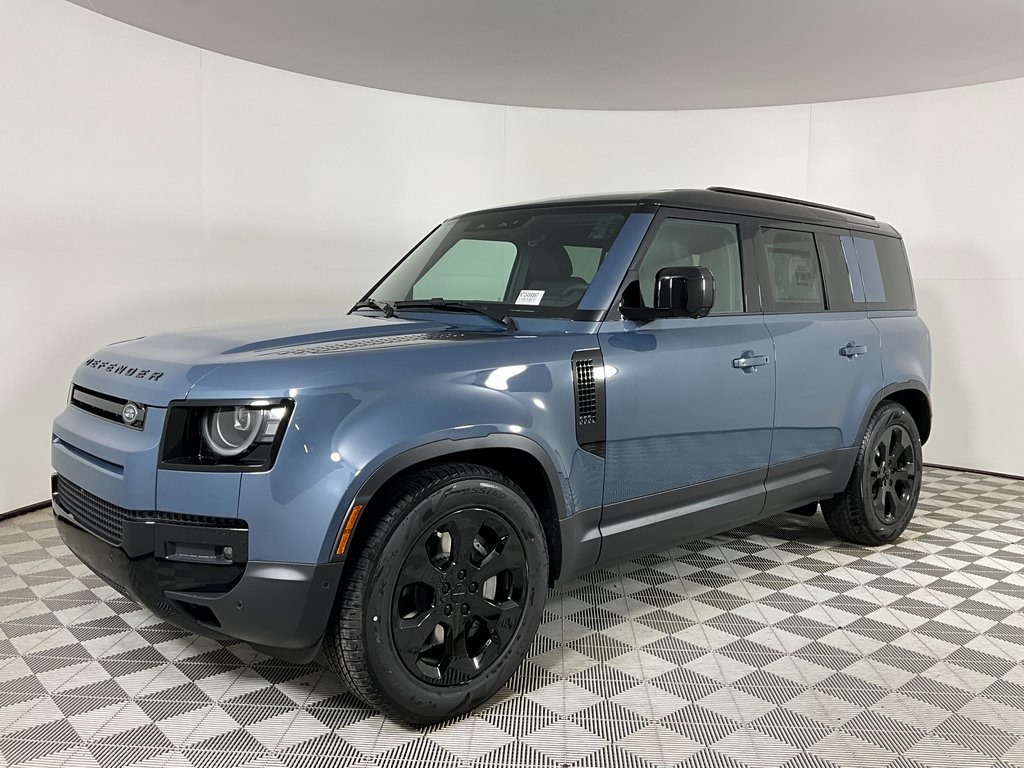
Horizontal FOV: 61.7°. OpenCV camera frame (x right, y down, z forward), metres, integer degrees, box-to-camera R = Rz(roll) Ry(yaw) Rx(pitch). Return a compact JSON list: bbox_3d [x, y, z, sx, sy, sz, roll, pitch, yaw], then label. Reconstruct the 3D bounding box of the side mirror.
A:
[{"bbox_3d":[0.679,-0.356,3.346,0.150,0.200,0.200,-4,8,-42],"label":"side mirror"}]

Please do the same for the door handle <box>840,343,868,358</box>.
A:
[{"bbox_3d":[1.677,-0.159,4.214,0.240,0.060,0.060,-4,8,-42],"label":"door handle"}]

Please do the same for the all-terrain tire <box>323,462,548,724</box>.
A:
[{"bbox_3d":[-0.225,0.640,2.728,0.810,0.810,0.260,-4,8,-42],"label":"all-terrain tire"}]

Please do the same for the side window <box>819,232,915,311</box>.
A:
[{"bbox_3d":[1.920,-0.594,4.627,1.130,0.410,0.110,-4,-6,-42],"label":"side window"}]

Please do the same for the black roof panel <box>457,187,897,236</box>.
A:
[{"bbox_3d":[1.027,-0.921,4.877,2.650,0.170,1.530,-4,8,-42],"label":"black roof panel"}]

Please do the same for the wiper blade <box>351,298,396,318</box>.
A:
[{"bbox_3d":[-0.673,-0.370,4.167,0.090,0.080,0.430,-4,8,-42],"label":"wiper blade"}]

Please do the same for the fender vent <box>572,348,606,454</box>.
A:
[{"bbox_3d":[0.264,0.075,2.984,0.155,0.390,0.050,-4,8,-42],"label":"fender vent"}]

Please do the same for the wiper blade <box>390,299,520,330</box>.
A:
[{"bbox_3d":[-0.276,-0.299,3.641,0.110,0.110,0.820,-4,8,-42],"label":"wiper blade"}]

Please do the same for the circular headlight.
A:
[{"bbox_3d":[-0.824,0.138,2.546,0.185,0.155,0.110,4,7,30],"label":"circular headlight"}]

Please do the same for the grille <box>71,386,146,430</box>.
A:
[{"bbox_3d":[-1.333,0.071,2.790,0.070,0.085,0.740,-4,8,-42],"label":"grille"}]

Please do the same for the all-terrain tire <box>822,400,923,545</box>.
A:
[{"bbox_3d":[2.022,0.482,4.786,0.810,0.810,0.270,-4,8,-42],"label":"all-terrain tire"}]

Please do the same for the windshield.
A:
[{"bbox_3d":[-0.111,-0.588,3.890,1.470,0.640,0.110,8,-35,48],"label":"windshield"}]

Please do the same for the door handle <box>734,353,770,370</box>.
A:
[{"bbox_3d":[1.026,-0.098,3.663,0.250,0.070,0.060,-4,8,-42],"label":"door handle"}]

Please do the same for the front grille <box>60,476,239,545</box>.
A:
[{"bbox_3d":[-1.295,0.402,2.864,0.260,0.130,1.380,-4,8,-42],"label":"front grille"}]

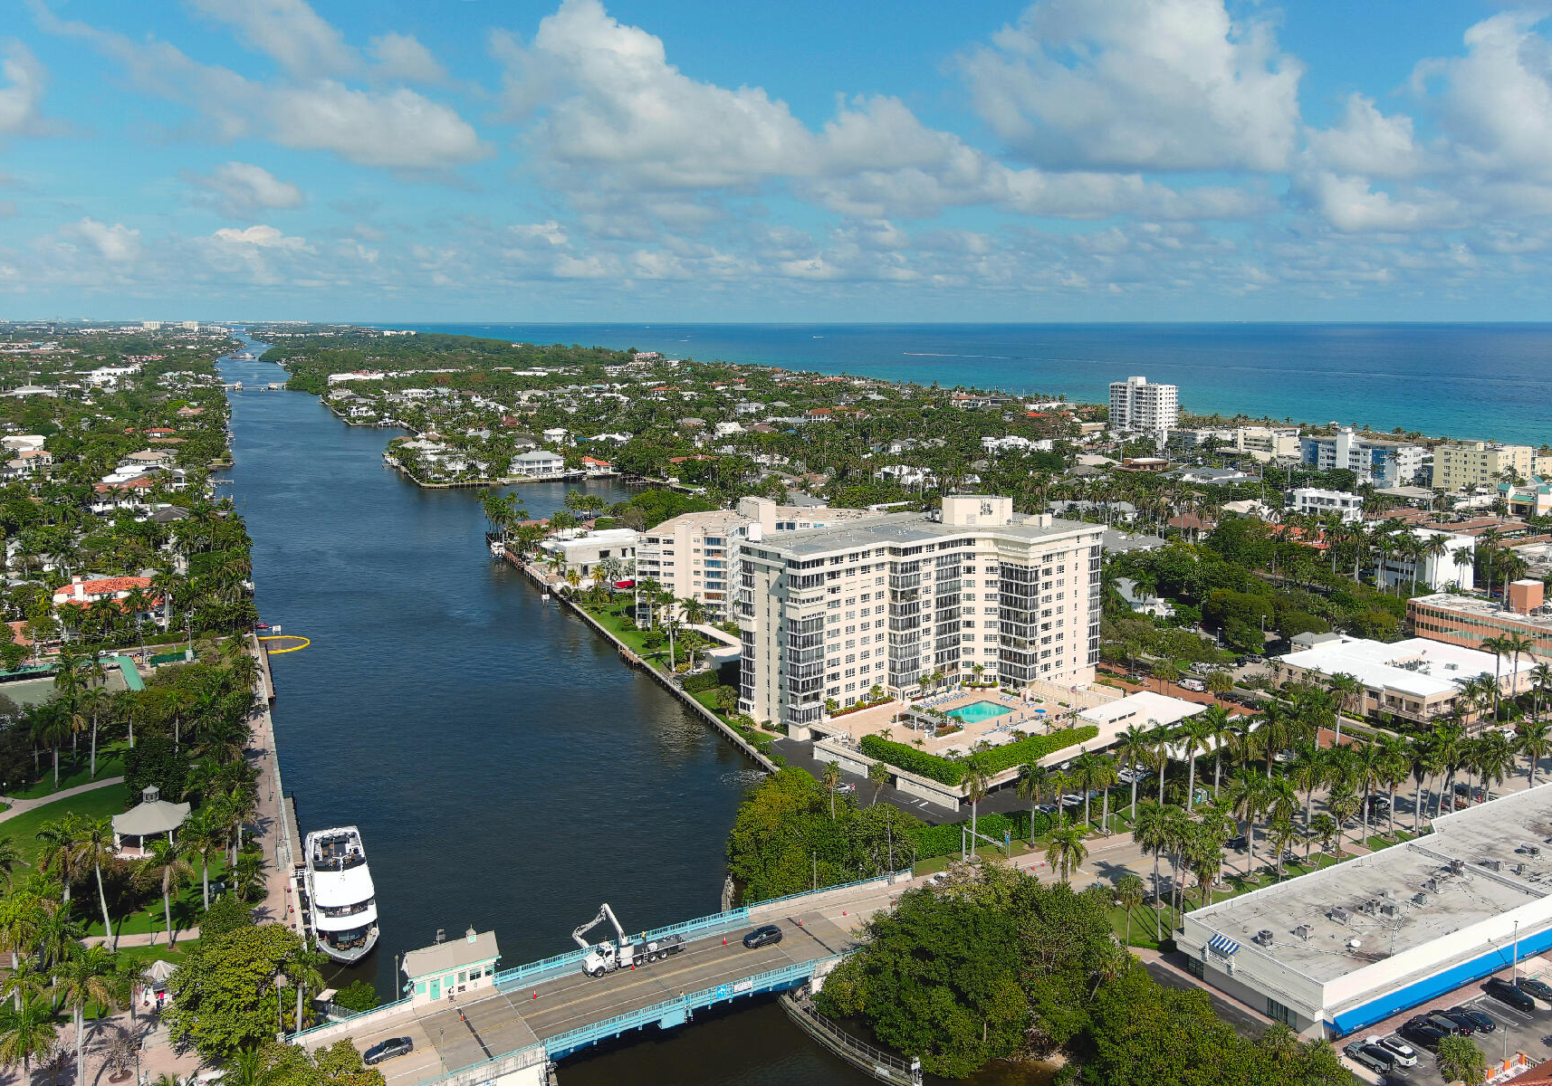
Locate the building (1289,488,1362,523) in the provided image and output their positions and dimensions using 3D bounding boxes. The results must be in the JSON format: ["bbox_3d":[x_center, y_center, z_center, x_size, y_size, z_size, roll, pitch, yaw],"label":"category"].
[{"bbox_3d":[202.560,-12.860,484.470,10.000,10.700,28.500,-6,11,-30],"label":"building"}]

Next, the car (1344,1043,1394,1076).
[{"bbox_3d":[61.160,52.788,135.475,2.000,1.920,4.900,-6,11,-29],"label":"car"}]

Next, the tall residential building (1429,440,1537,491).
[{"bbox_3d":[305.503,-33.371,565.785,26.000,19.500,29.500,-6,11,-30],"label":"tall residential building"}]

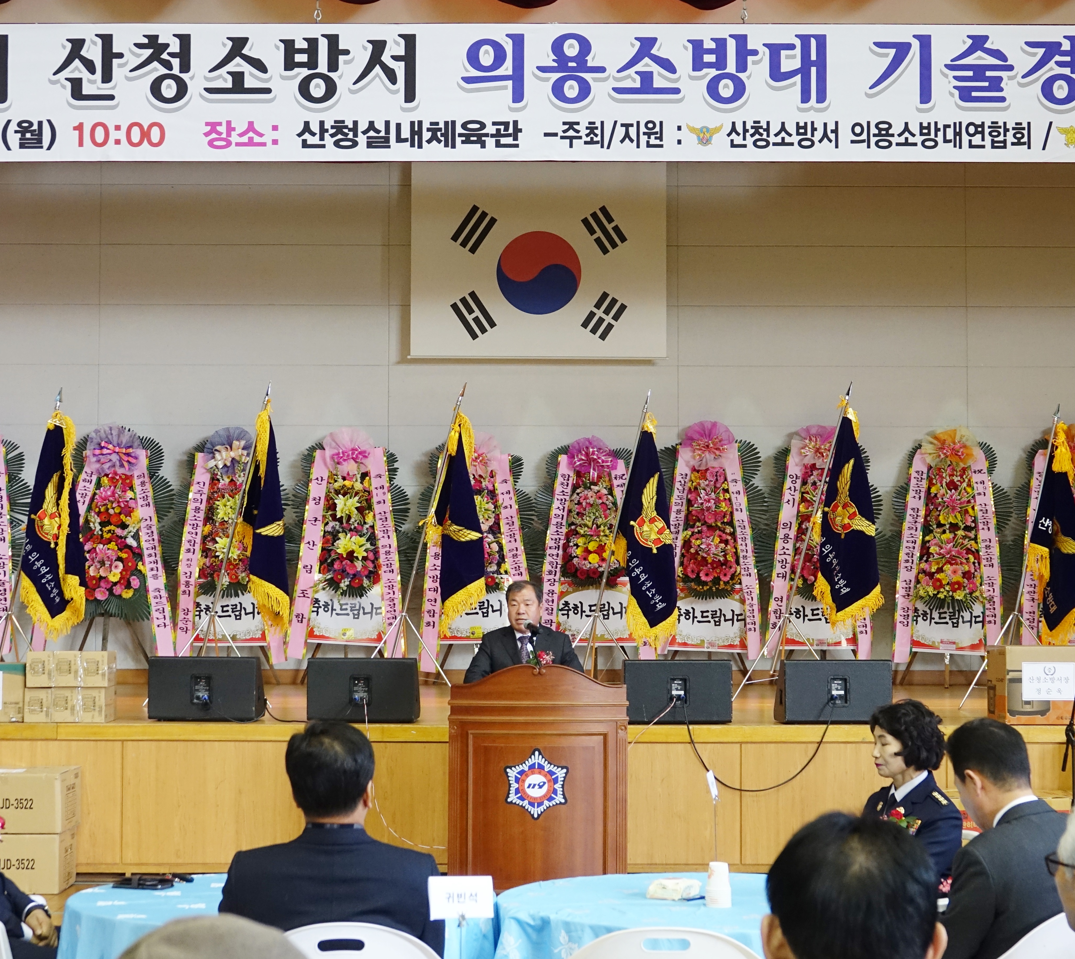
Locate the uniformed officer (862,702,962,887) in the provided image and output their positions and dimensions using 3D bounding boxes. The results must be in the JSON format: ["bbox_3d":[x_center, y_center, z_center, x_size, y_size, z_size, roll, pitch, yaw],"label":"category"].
[{"bbox_3d":[1.049,1.328,6.494,0.780,1.262,0.500,2,-3,-32],"label":"uniformed officer"}]

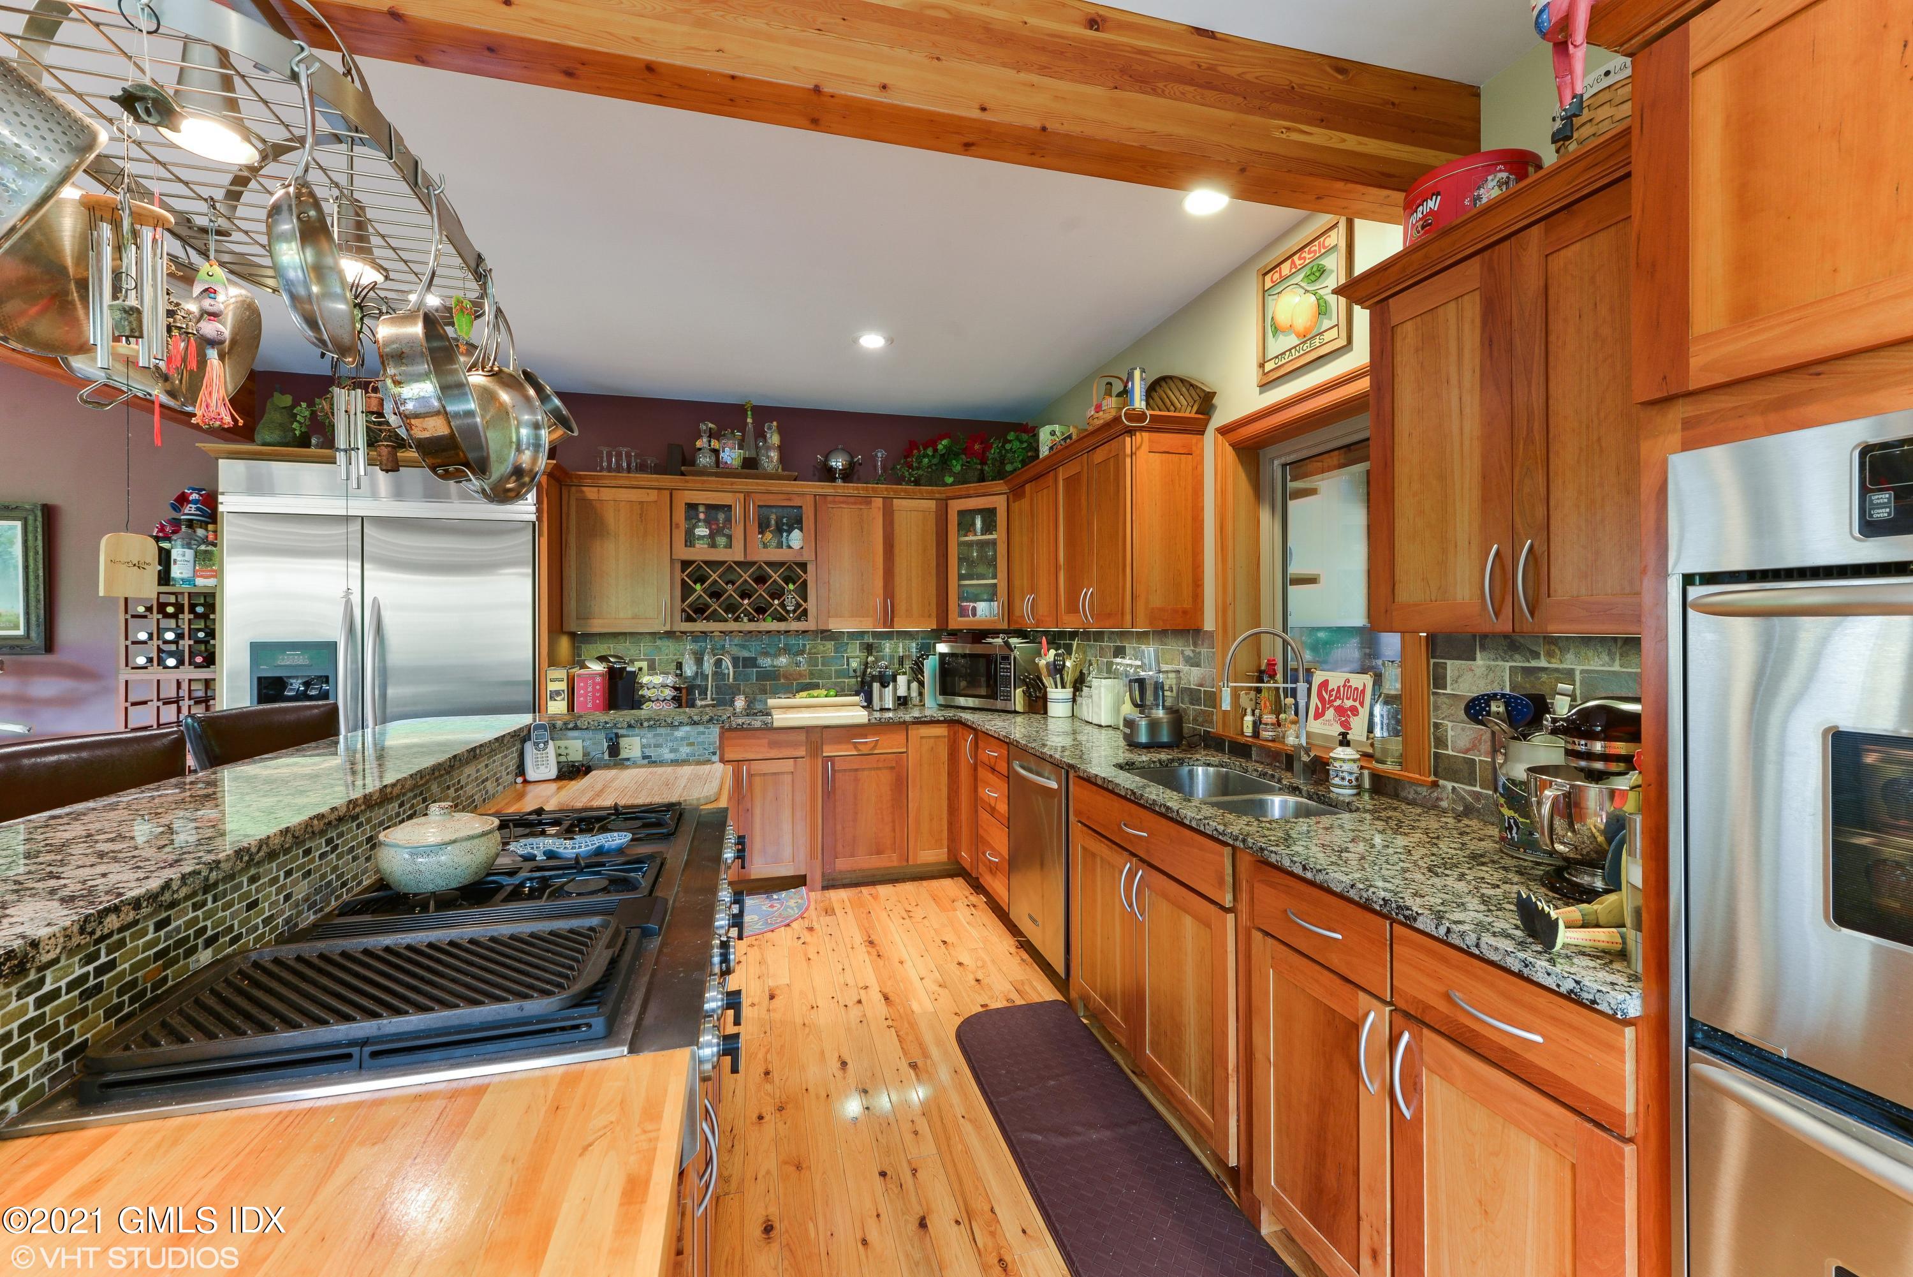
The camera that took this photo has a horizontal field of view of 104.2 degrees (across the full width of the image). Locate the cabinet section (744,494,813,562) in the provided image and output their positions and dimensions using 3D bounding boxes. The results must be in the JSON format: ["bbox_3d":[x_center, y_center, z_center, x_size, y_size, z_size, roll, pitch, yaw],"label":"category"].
[{"bbox_3d":[-1.024,-0.620,4.319,0.384,0.368,0.330,-1,1,-15],"label":"cabinet section"}]

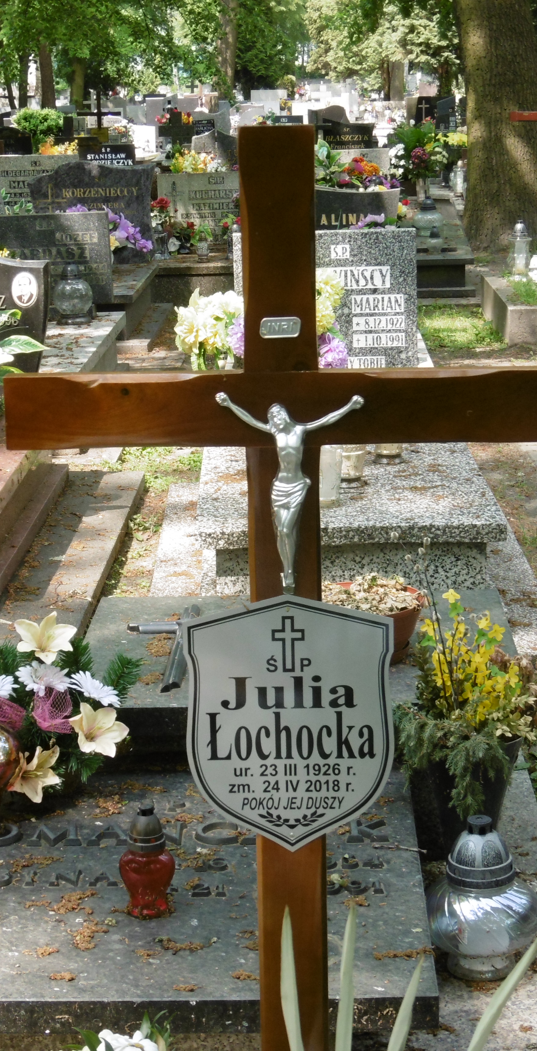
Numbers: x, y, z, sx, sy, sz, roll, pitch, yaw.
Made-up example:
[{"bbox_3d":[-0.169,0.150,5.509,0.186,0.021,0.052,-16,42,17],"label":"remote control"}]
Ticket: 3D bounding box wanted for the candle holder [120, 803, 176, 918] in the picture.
[{"bbox_3d":[-0.174,0.477,2.975,0.081,0.163,0.081,-1,13,1],"label":"candle holder"}]

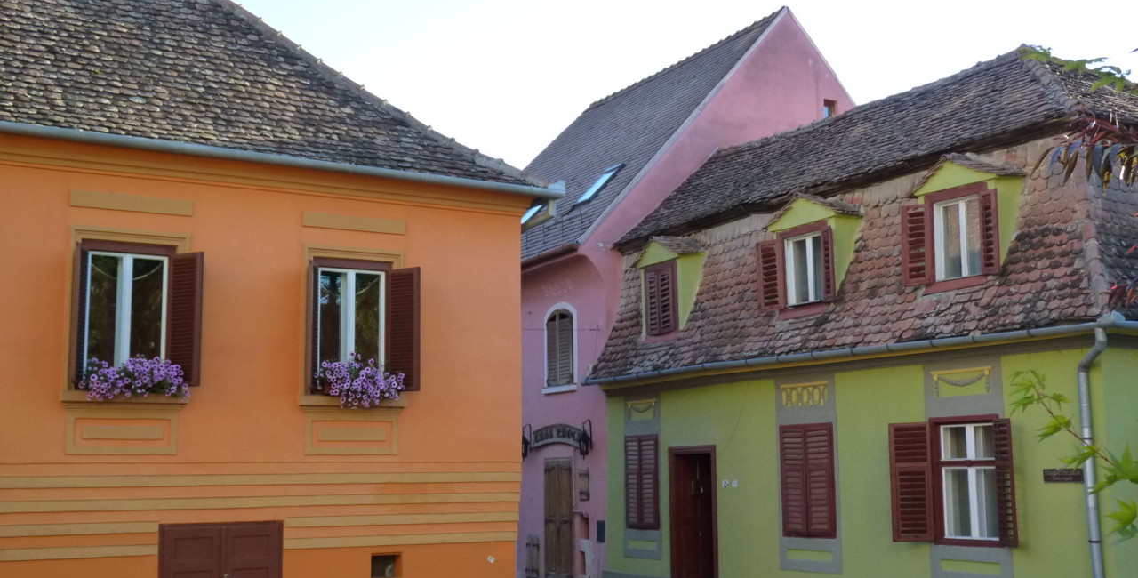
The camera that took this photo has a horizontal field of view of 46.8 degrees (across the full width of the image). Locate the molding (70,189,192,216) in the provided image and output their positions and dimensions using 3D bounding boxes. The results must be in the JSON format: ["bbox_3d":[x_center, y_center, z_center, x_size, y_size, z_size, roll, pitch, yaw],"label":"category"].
[{"bbox_3d":[-4.166,-0.818,12.574,1.128,0.151,0.050,4,-9,-30],"label":"molding"}]

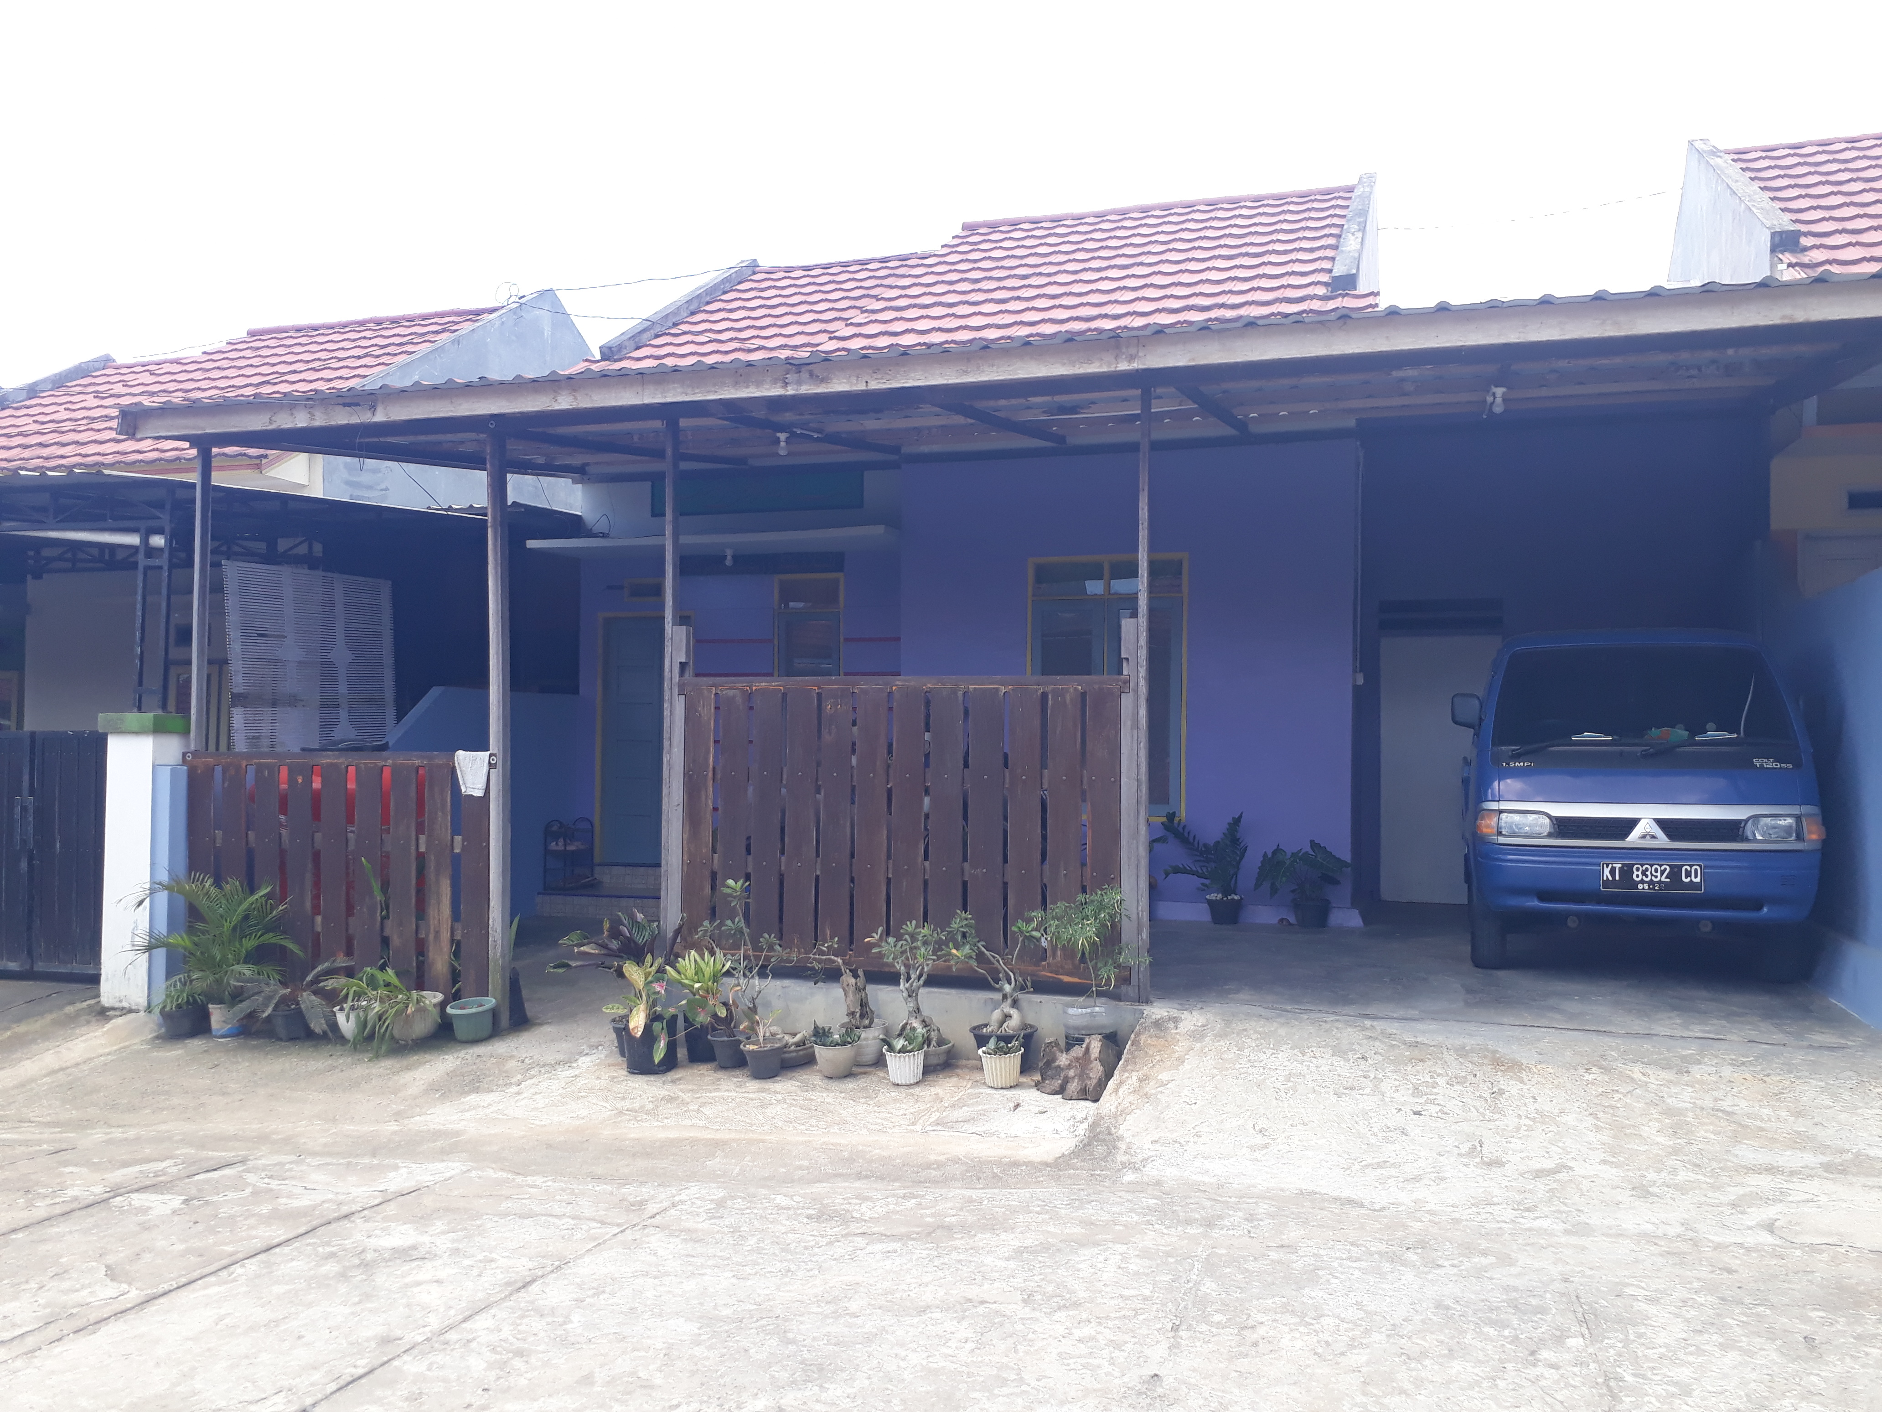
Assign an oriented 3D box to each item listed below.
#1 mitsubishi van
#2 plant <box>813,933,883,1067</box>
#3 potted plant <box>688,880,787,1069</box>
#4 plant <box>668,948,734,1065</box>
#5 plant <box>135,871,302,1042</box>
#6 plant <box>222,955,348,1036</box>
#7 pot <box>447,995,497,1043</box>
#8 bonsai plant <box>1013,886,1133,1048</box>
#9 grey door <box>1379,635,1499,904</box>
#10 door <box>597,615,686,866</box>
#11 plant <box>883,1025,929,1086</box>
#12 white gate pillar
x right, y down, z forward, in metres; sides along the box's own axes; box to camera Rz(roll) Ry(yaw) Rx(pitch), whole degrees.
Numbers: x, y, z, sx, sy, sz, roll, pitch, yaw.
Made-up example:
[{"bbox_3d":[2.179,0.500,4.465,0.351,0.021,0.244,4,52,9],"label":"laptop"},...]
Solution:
[{"bbox_3d":[3.858,0.511,8.575,1.620,1.779,3.620,0,-1,18],"label":"mitsubishi van"},{"bbox_3d":[-0.453,1.448,7.205,0.350,0.621,0.250,0,-2,17],"label":"plant"},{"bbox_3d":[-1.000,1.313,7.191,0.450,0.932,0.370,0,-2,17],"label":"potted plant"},{"bbox_3d":[-1.141,1.430,6.993,0.311,0.542,0.311,1,-1,0],"label":"plant"},{"bbox_3d":[-3.671,1.260,7.443,0.820,0.813,0.740,0,-1,18],"label":"plant"},{"bbox_3d":[-3.382,1.492,7.578,0.633,0.381,0.528,0,-1,18],"label":"plant"},{"bbox_3d":[-2.357,1.573,7.367,0.236,0.190,0.236,1,-1,0],"label":"pot"},{"bbox_3d":[0.630,1.233,6.842,0.550,0.784,0.450,0,-2,17],"label":"bonsai plant"},{"bbox_3d":[3.672,0.467,10.784,0.837,1.960,0.050,0,-1,18],"label":"grey door"},{"bbox_3d":[-2.487,0.285,12.346,0.919,2.095,0.100,0,-2,17],"label":"door"},{"bbox_3d":[-0.152,1.501,6.344,0.190,0.250,0.190,1,-1,0],"label":"plant"},{"bbox_3d":[-4.449,0.861,8.278,0.400,1.636,0.350,0,-1,18],"label":"white gate pillar"}]

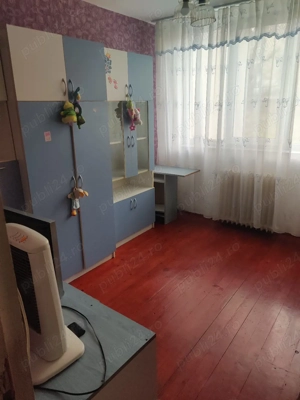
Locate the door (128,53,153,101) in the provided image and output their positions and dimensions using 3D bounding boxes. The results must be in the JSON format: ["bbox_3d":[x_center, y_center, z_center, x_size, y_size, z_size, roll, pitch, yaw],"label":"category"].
[{"bbox_3d":[-0.104,-1.323,3.405,0.025,0.470,0.446,10,20,34],"label":"door"}]

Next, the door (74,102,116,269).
[{"bbox_3d":[-0.515,-0.124,2.912,0.025,1.516,0.452,10,20,34],"label":"door"}]

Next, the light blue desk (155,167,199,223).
[{"bbox_3d":[0.250,-0.065,4.280,0.742,0.695,0.400,10,20,34],"label":"light blue desk"}]

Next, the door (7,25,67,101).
[{"bbox_3d":[-0.799,-0.965,2.270,0.025,0.473,0.451,10,20,34],"label":"door"}]

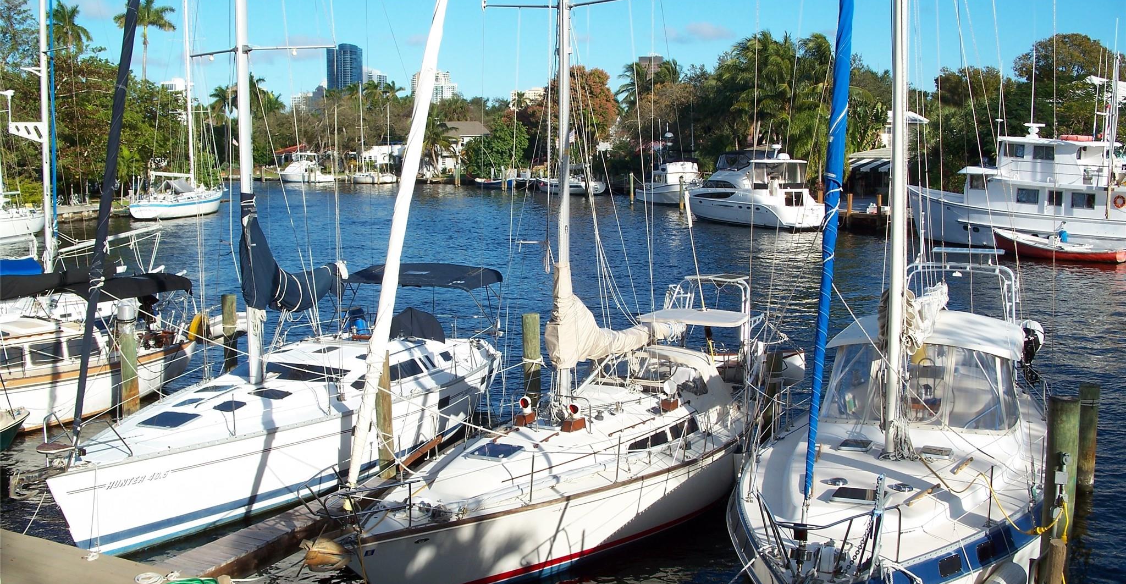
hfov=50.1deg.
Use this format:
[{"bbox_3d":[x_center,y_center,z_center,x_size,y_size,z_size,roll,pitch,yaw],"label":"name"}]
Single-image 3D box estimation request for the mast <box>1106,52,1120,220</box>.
[{"bbox_3d":[26.744,-7.639,58.504,0.160,8.220,0.160,-3,8,-25],"label":"mast"}]

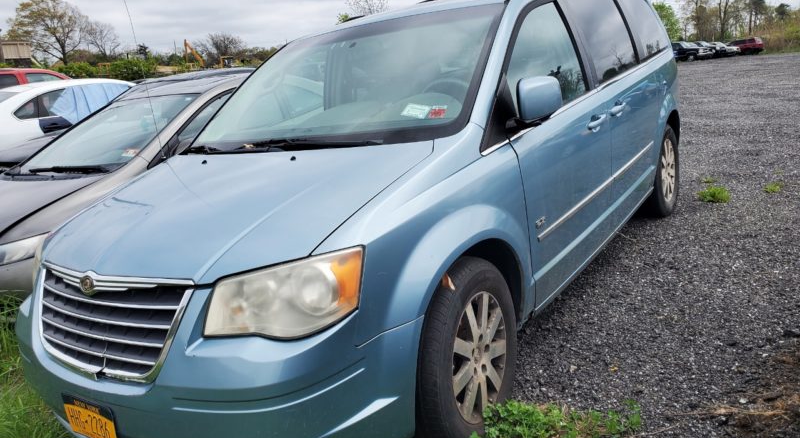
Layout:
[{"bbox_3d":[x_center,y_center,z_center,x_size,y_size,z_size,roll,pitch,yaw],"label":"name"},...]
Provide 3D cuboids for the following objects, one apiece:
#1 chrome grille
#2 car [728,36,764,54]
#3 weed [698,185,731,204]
[{"bbox_3d":[-0.980,0.343,1.964,0.920,0.335,0.140,1,11,36],"label":"chrome grille"},{"bbox_3d":[31.919,-16.076,56.000,1.820,1.720,4.600,-16,18,-36],"label":"car"},{"bbox_3d":[2.503,-0.179,4.782,0.250,0.090,0.240,3,17,30],"label":"weed"}]

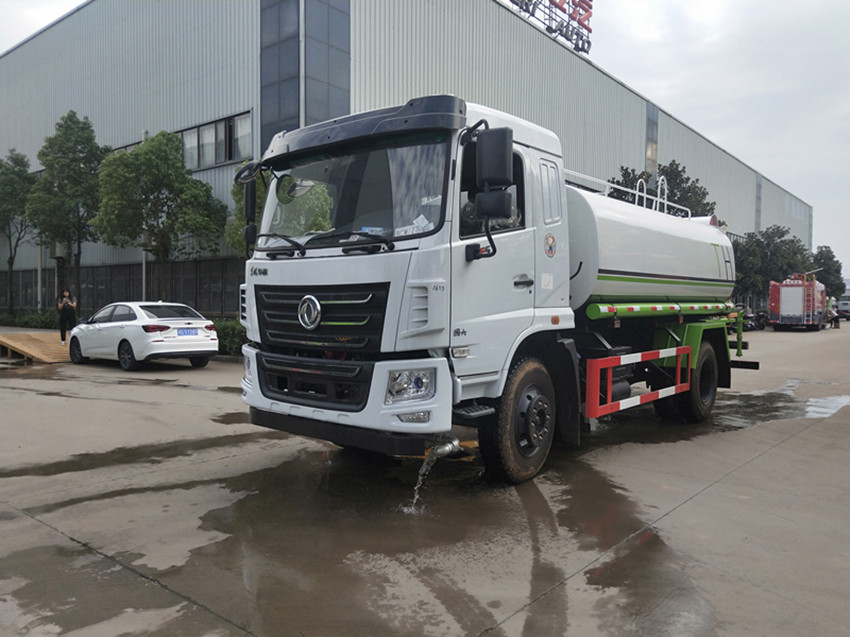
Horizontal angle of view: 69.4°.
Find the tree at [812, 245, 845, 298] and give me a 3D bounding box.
[{"bbox_3d":[40.000,-3.557,61.099,4.200,7.600,4.200,1,2,33],"label":"tree"}]

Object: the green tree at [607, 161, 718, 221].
[{"bbox_3d":[10.299,-2.972,26.399,4.800,7.600,4.800,1,2,22],"label":"green tree"}]

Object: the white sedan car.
[{"bbox_3d":[-6.710,0.357,14.360,4.620,1.470,1.820,1,2,40],"label":"white sedan car"}]

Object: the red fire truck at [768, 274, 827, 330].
[{"bbox_3d":[23.208,-0.931,37.920,2.420,3.200,7.400,1,2,37],"label":"red fire truck"}]

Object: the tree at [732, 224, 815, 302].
[{"bbox_3d":[25.756,-3.170,45.599,5.800,7.600,5.600,1,2,30],"label":"tree"}]

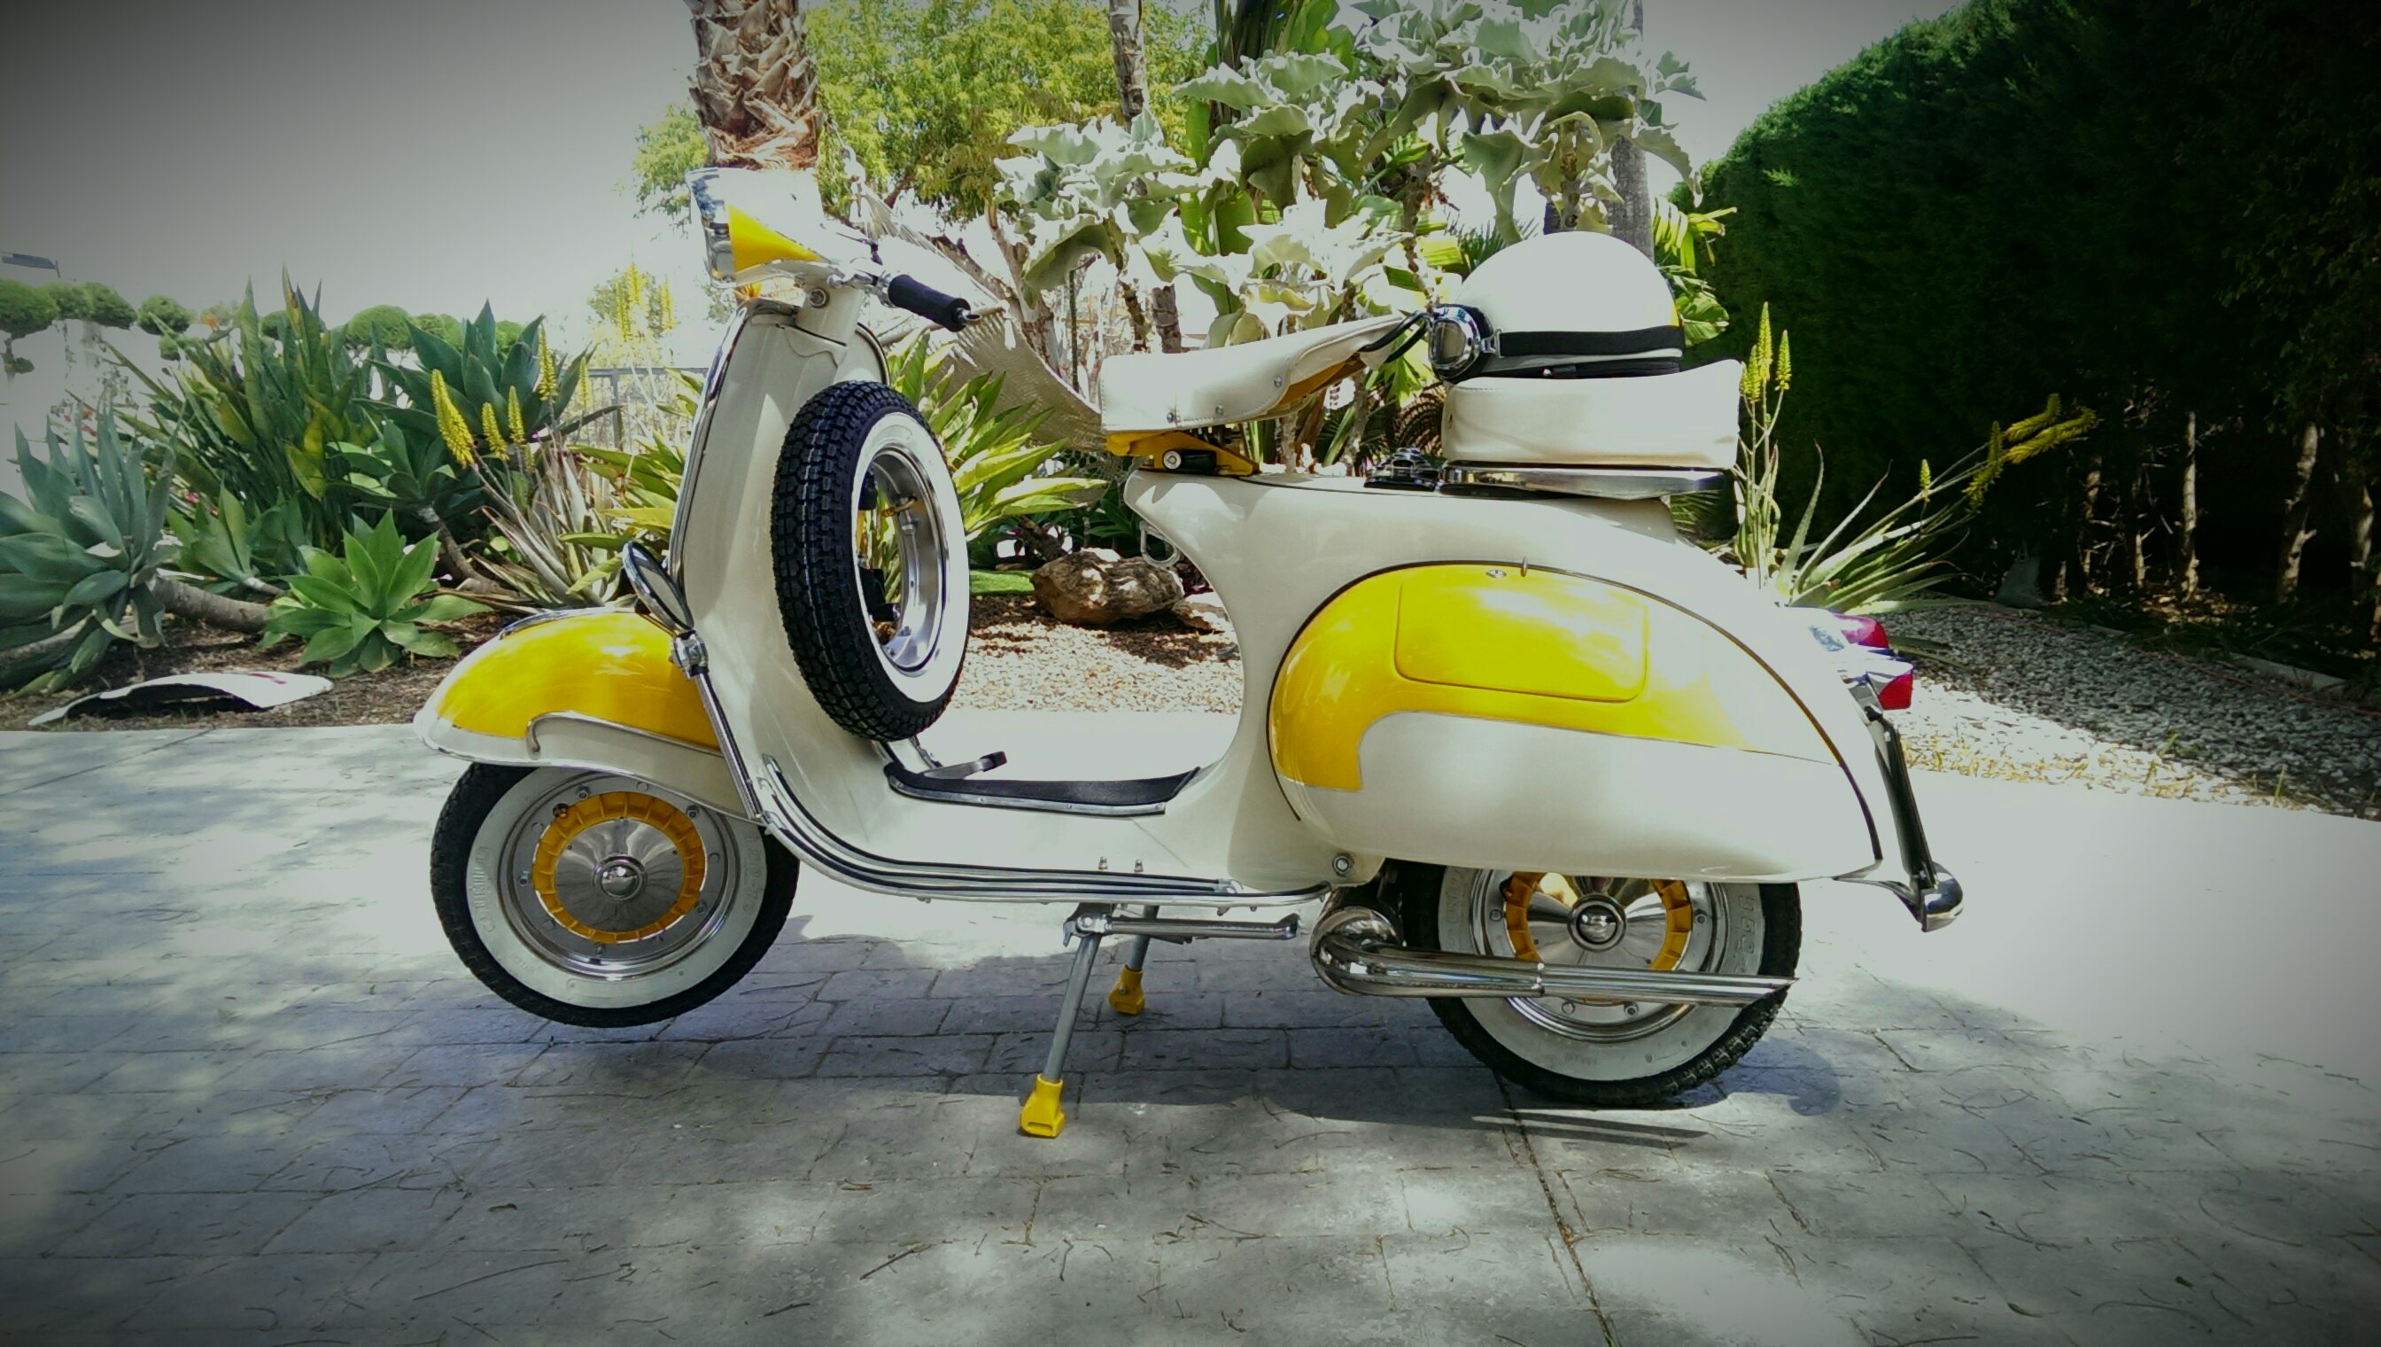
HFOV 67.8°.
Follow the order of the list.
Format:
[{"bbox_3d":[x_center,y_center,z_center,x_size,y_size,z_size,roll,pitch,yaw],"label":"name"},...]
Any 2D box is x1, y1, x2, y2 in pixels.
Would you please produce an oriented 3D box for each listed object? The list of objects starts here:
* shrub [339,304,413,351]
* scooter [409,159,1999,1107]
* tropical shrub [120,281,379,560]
[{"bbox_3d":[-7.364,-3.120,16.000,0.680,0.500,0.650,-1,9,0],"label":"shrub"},{"bbox_3d":[-0.050,-0.043,2.048,1.750,1.070,0.660,1,9,11],"label":"scooter"},{"bbox_3d":[-3.930,-1.031,7.400,1.050,1.200,0.980,-4,8,-28],"label":"tropical shrub"}]

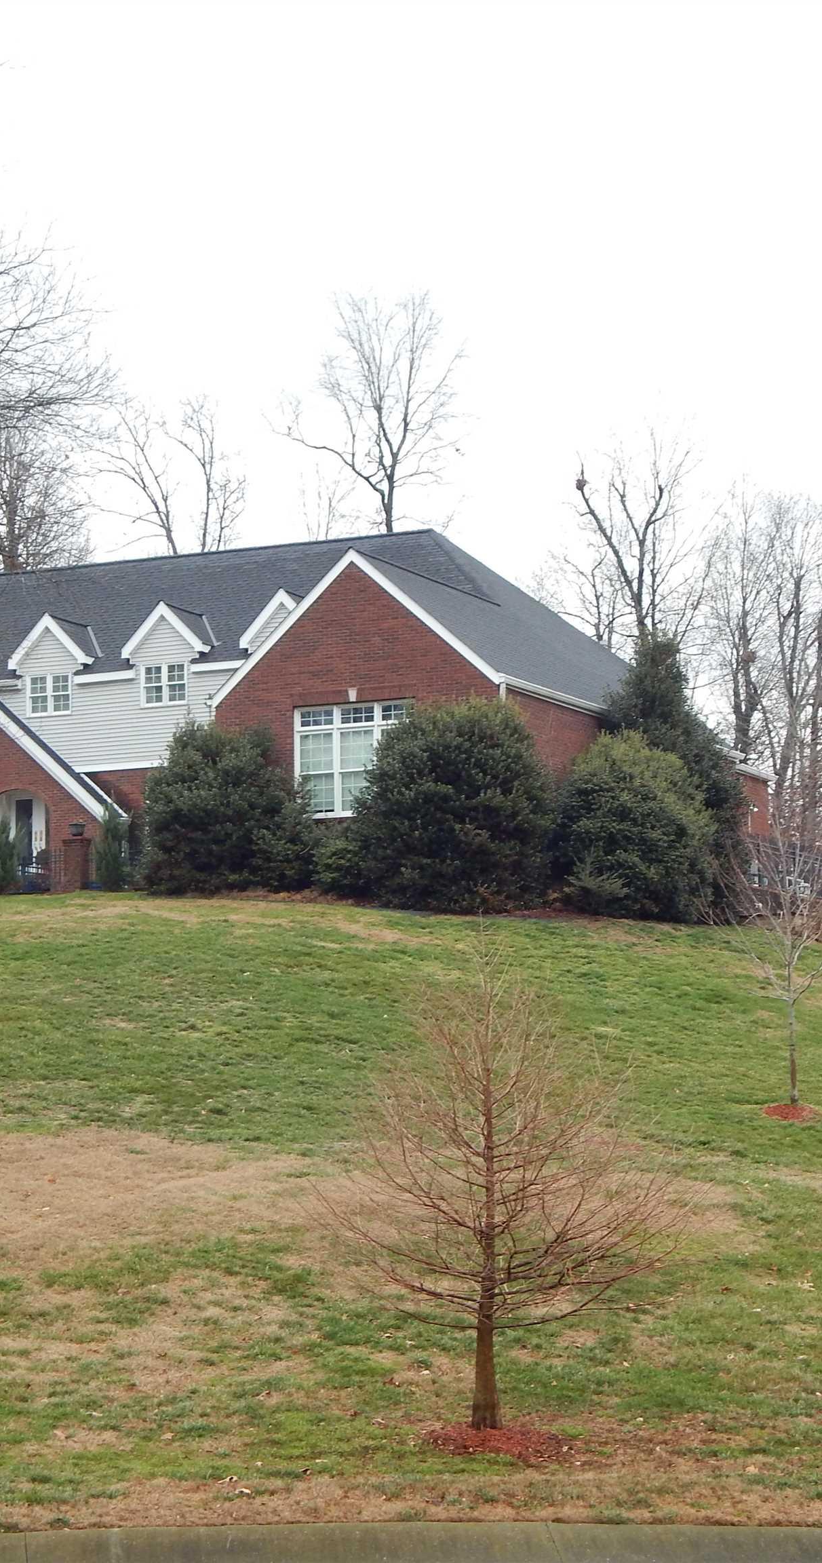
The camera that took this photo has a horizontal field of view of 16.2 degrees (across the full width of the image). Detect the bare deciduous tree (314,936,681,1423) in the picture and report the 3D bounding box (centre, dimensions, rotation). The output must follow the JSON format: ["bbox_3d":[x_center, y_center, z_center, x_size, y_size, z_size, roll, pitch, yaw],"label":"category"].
[{"bbox_3d":[0.522,2.361,16.959,2.101,2.878,2.101,-1,-6,0],"label":"bare deciduous tree"}]

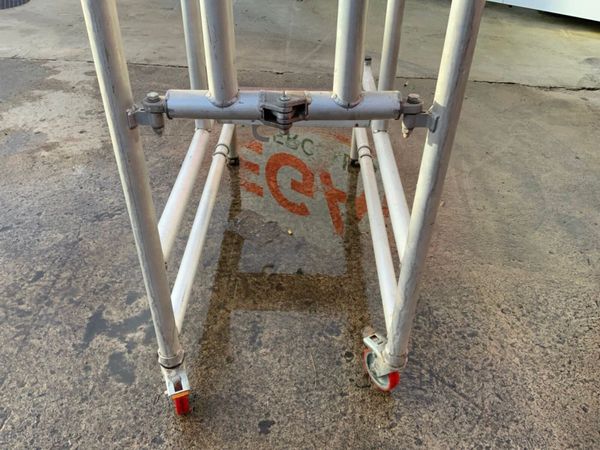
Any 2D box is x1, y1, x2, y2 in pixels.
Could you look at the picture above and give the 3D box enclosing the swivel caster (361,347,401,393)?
[{"bbox_3d":[0.233,0.411,1.437,0.033,0.125,0.125,-19,42,-25],"label":"swivel caster"}]

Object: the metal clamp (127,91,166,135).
[{"bbox_3d":[-0.272,-0.201,0.914,0.070,0.085,0.045,0,37,-2],"label":"metal clamp"}]

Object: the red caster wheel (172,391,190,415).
[{"bbox_3d":[-0.329,0.449,1.367,0.033,0.125,0.125,-11,39,-16],"label":"red caster wheel"}]

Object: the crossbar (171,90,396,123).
[{"bbox_3d":[-0.027,-0.217,0.911,0.425,0.052,0.052,0,37,-2],"label":"crossbar"}]

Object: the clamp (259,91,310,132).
[{"bbox_3d":[-0.026,-0.204,0.906,0.094,0.074,0.066,0,37,-2],"label":"clamp"}]

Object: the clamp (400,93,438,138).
[{"bbox_3d":[0.218,-0.201,0.932,0.070,0.085,0.045,0,37,-2],"label":"clamp"}]

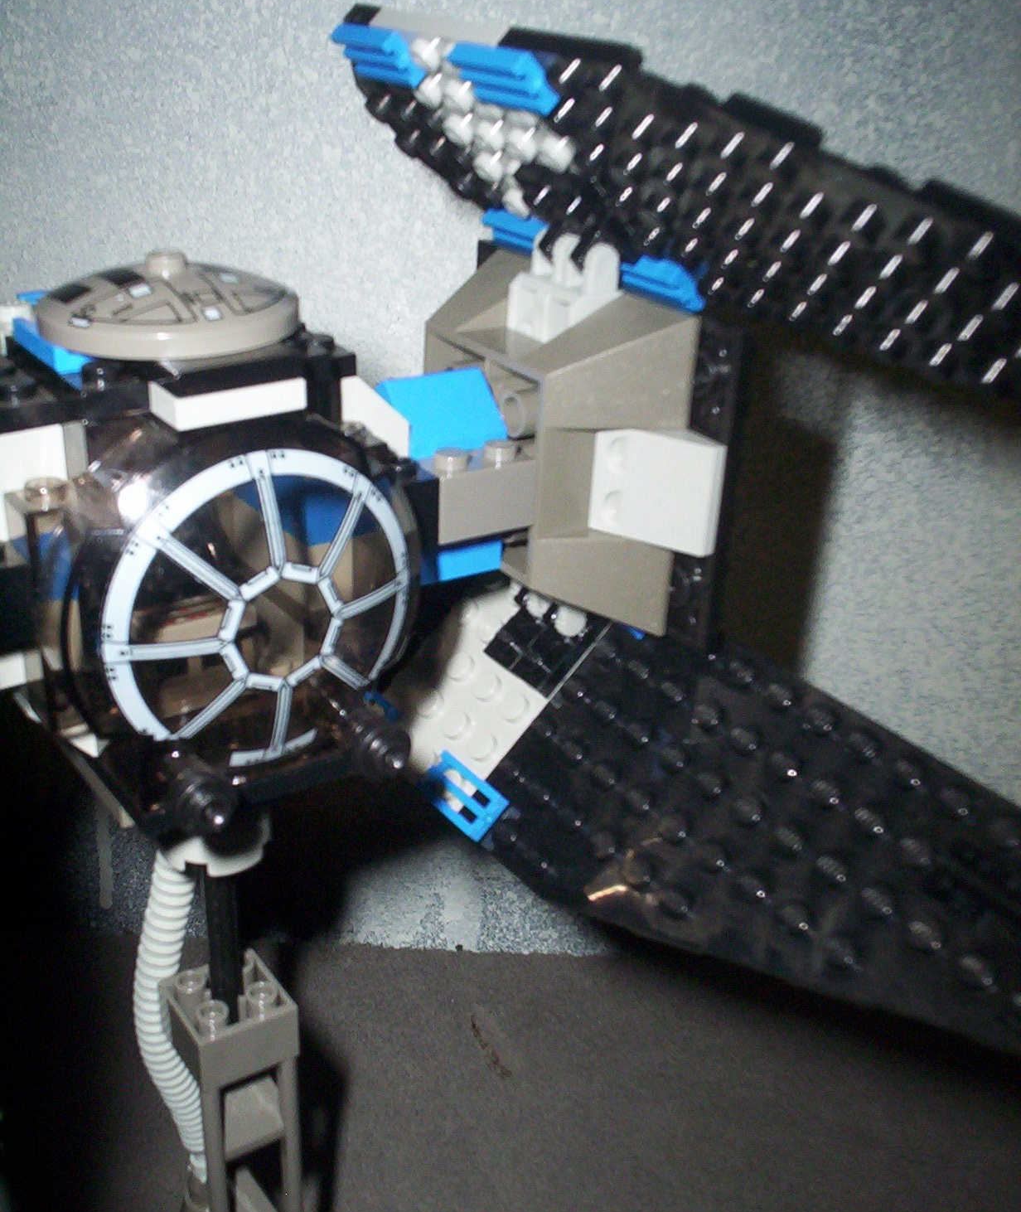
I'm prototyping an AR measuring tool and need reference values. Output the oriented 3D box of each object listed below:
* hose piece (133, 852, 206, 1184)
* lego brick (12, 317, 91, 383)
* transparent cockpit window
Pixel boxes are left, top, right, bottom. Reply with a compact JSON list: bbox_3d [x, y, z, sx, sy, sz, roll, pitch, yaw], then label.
[{"bbox_3d":[-0.057,0.067,0.250,0.009,0.069,0.017,-15,31,-32],"label":"hose piece"},{"bbox_3d":[-0.052,-0.034,0.185,0.015,0.003,0.016,-15,31,-32],"label":"lego brick"},{"bbox_3d":[-0.034,-0.001,0.185,0.044,0.044,0.022,-15,31,-32],"label":"transparent cockpit window"}]

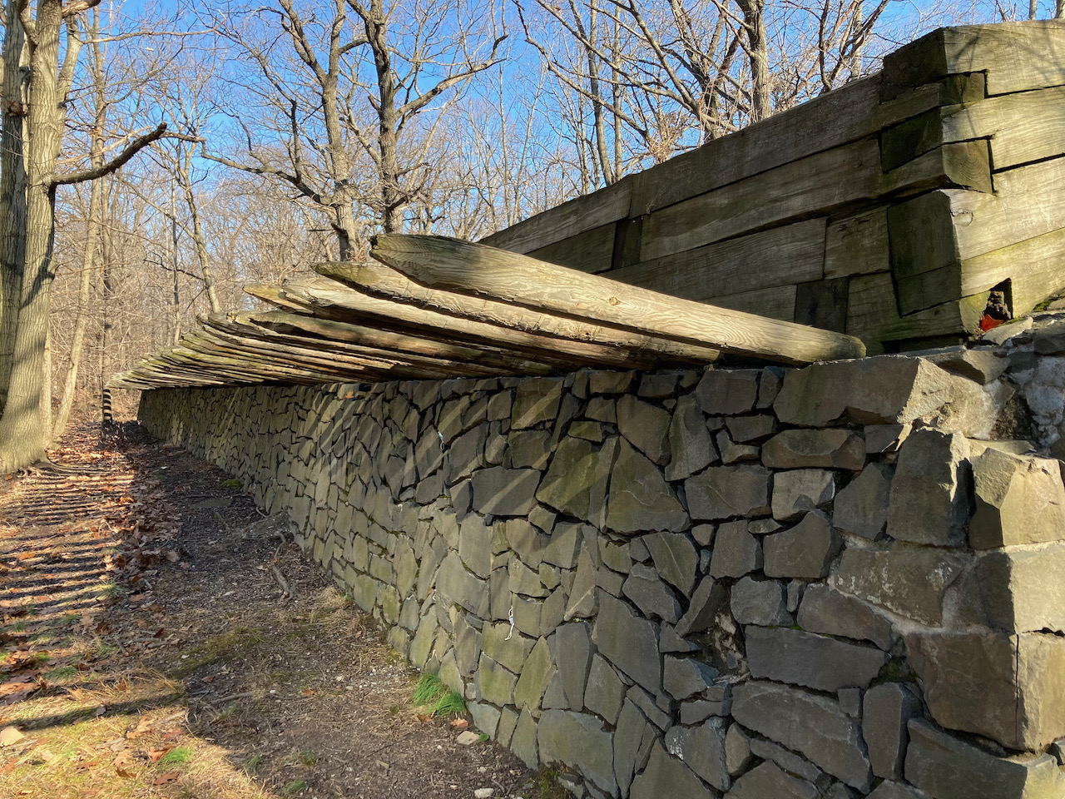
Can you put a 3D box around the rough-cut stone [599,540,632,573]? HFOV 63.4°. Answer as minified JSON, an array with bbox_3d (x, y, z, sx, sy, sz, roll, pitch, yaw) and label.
[{"bbox_3d":[0.344,0.563,3.114,0.106,0.110,0.244,8,-3,-25],"label":"rough-cut stone"}]

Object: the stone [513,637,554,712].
[{"bbox_3d":[0.092,1.144,3.569,0.190,0.335,0.331,8,-3,-25],"label":"stone"}]

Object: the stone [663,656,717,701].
[{"bbox_3d":[0.515,0.859,2.663,0.140,0.136,0.220,-2,2,-27],"label":"stone"}]

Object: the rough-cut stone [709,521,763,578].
[{"bbox_3d":[0.686,0.477,2.702,0.141,0.184,0.226,10,-10,-26],"label":"rough-cut stone"}]

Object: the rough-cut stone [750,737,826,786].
[{"bbox_3d":[0.734,0.992,2.380,0.114,0.052,0.275,10,-5,-26],"label":"rough-cut stone"}]

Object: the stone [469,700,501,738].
[{"bbox_3d":[-0.157,1.448,3.963,0.153,0.145,0.381,8,-3,-25],"label":"stone"}]

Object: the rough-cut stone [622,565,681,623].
[{"bbox_3d":[0.426,0.622,2.789,0.122,0.123,0.335,5,-2,-26],"label":"rough-cut stone"}]

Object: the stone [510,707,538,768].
[{"bbox_3d":[0.017,1.367,3.517,0.130,0.202,0.223,-2,2,-27],"label":"stone"}]

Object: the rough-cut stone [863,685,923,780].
[{"bbox_3d":[0.853,0.756,1.985,0.130,0.223,0.105,8,-3,-25],"label":"rough-cut stone"}]

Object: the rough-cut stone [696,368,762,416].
[{"bbox_3d":[0.698,-0.013,2.885,0.158,0.145,0.299,10,-3,-26],"label":"rough-cut stone"}]

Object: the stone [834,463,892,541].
[{"bbox_3d":[0.814,0.241,2.051,0.105,0.179,0.170,5,-2,-26],"label":"stone"}]

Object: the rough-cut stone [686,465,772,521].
[{"bbox_3d":[0.688,0.313,2.801,0.176,0.172,0.401,10,-12,-26],"label":"rough-cut stone"}]

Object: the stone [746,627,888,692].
[{"bbox_3d":[0.828,0.725,2.378,0.194,0.148,0.493,10,-12,-26],"label":"stone"}]

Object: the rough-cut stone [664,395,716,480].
[{"bbox_3d":[0.550,0.129,2.664,0.157,0.271,0.253,5,-2,-26],"label":"rough-cut stone"}]

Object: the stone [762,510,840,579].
[{"bbox_3d":[0.762,0.395,2.315,0.146,0.203,0.247,8,-3,-25],"label":"stone"}]

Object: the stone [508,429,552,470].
[{"bbox_3d":[0.049,0.253,4.139,0.176,0.192,0.450,10,-7,-26],"label":"stone"}]

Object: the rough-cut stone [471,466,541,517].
[{"bbox_3d":[-0.057,0.421,3.887,0.200,0.254,0.739,5,-2,-26],"label":"rough-cut stone"}]

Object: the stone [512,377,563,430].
[{"bbox_3d":[0.098,0.015,4.147,0.194,0.246,0.483,10,-10,-26],"label":"stone"}]

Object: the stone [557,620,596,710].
[{"bbox_3d":[0.196,0.991,3.276,0.150,0.319,0.256,-2,2,-27],"label":"stone"}]

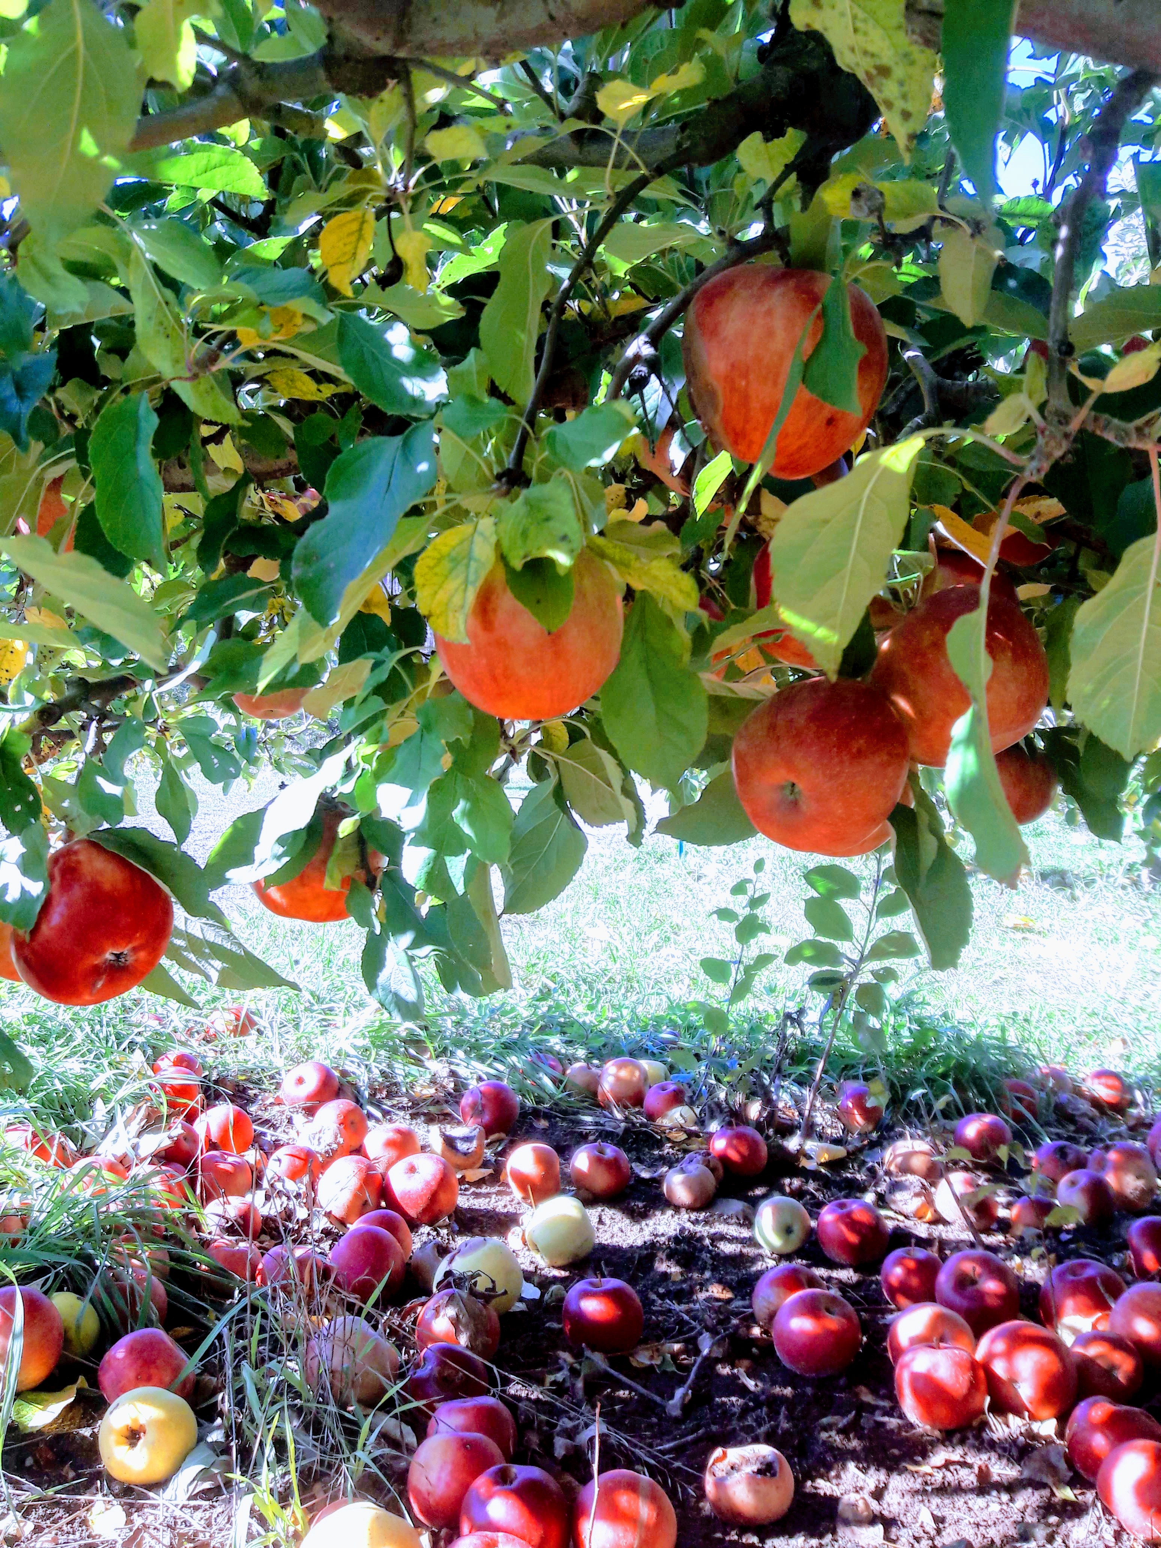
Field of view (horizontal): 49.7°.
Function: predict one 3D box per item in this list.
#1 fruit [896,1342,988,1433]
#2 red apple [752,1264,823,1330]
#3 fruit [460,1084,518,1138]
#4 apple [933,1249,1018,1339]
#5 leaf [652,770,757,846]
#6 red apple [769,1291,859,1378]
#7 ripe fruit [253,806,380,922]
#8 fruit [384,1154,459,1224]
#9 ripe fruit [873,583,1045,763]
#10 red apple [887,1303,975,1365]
[{"bbox_3d":[0.299,0.509,1.040,0.078,0.072,0.078,1,14,0],"label":"fruit"},{"bbox_3d":[0.208,0.523,1.246,0.072,0.070,0.072,0,3,0],"label":"red apple"},{"bbox_3d":[-0.124,0.457,1.705,0.079,0.074,0.079,2,3,0],"label":"fruit"},{"bbox_3d":[0.377,0.493,1.191,0.081,0.081,0.075,-3,-39,4],"label":"apple"},{"bbox_3d":[0.065,0.016,0.610,0.070,0.040,0.025,1,3,0],"label":"leaf"},{"bbox_3d":[0.215,0.508,1.139,0.080,0.075,0.080,13,6,0],"label":"red apple"},{"bbox_3d":[-0.162,0.055,0.770,0.079,0.072,0.079,1,3,0],"label":"ripe fruit"},{"bbox_3d":[-0.183,0.480,1.448,0.085,0.079,0.085,-15,38,0],"label":"fruit"},{"bbox_3d":[0.168,-0.043,0.555,0.079,0.076,0.079,2,3,0],"label":"ripe fruit"},{"bbox_3d":[0.311,0.505,1.110,0.078,0.078,0.073,0,-32,-5],"label":"red apple"}]

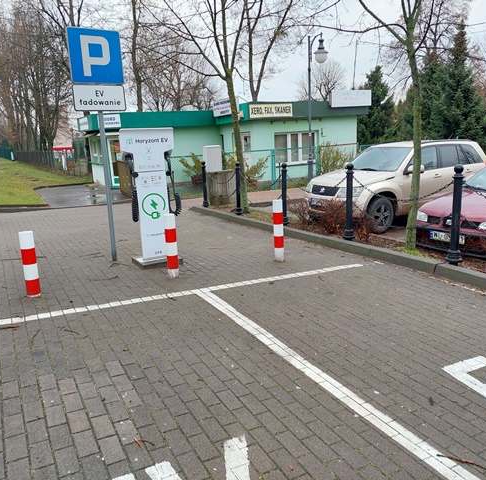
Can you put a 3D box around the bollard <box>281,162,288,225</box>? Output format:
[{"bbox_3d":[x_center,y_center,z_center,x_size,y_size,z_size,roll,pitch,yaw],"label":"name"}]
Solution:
[{"bbox_3d":[0.828,-0.885,8.630,0.190,1.190,0.190,-2,11,0],"label":"bollard"}]

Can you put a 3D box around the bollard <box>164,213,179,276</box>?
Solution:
[{"bbox_3d":[-0.800,0.068,4.985,0.120,0.709,0.120,-2,11,0],"label":"bollard"}]

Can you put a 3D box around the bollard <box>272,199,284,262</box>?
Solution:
[{"bbox_3d":[0.474,-0.110,5.711,0.120,0.803,0.120,-2,11,0],"label":"bollard"}]

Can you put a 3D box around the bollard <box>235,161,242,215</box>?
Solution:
[{"bbox_3d":[-0.105,-1.166,10.104,0.190,1.190,0.190,-2,11,0],"label":"bollard"}]

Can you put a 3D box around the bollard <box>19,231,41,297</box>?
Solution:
[{"bbox_3d":[-2.060,0.231,4.297,0.120,0.631,0.120,-2,11,0],"label":"bollard"}]

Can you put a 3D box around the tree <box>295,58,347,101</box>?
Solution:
[{"bbox_3d":[5.243,-8.200,29.303,3.600,7.140,3.600,-2,11,0],"label":"tree"}]

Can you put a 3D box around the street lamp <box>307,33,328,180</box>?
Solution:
[{"bbox_3d":[2.369,-3.888,13.918,0.680,4.920,0.430,1,12,17],"label":"street lamp"}]

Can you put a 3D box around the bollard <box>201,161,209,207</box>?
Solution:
[{"bbox_3d":[-1.011,-1.478,11.839,0.190,1.190,0.190,-2,11,0],"label":"bollard"}]

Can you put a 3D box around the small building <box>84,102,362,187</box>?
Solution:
[{"bbox_3d":[-1.256,-4.111,19.871,11.600,3.250,6.800,-5,12,-13],"label":"small building"}]

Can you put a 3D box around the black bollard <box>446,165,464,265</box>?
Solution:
[{"bbox_3d":[2.558,-0.298,5.310,0.190,1.190,0.190,-2,11,0],"label":"black bollard"}]

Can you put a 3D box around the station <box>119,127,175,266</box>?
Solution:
[{"bbox_3d":[-1.120,-0.529,5.510,0.670,1.640,0.400,-10,14,-34],"label":"station"}]

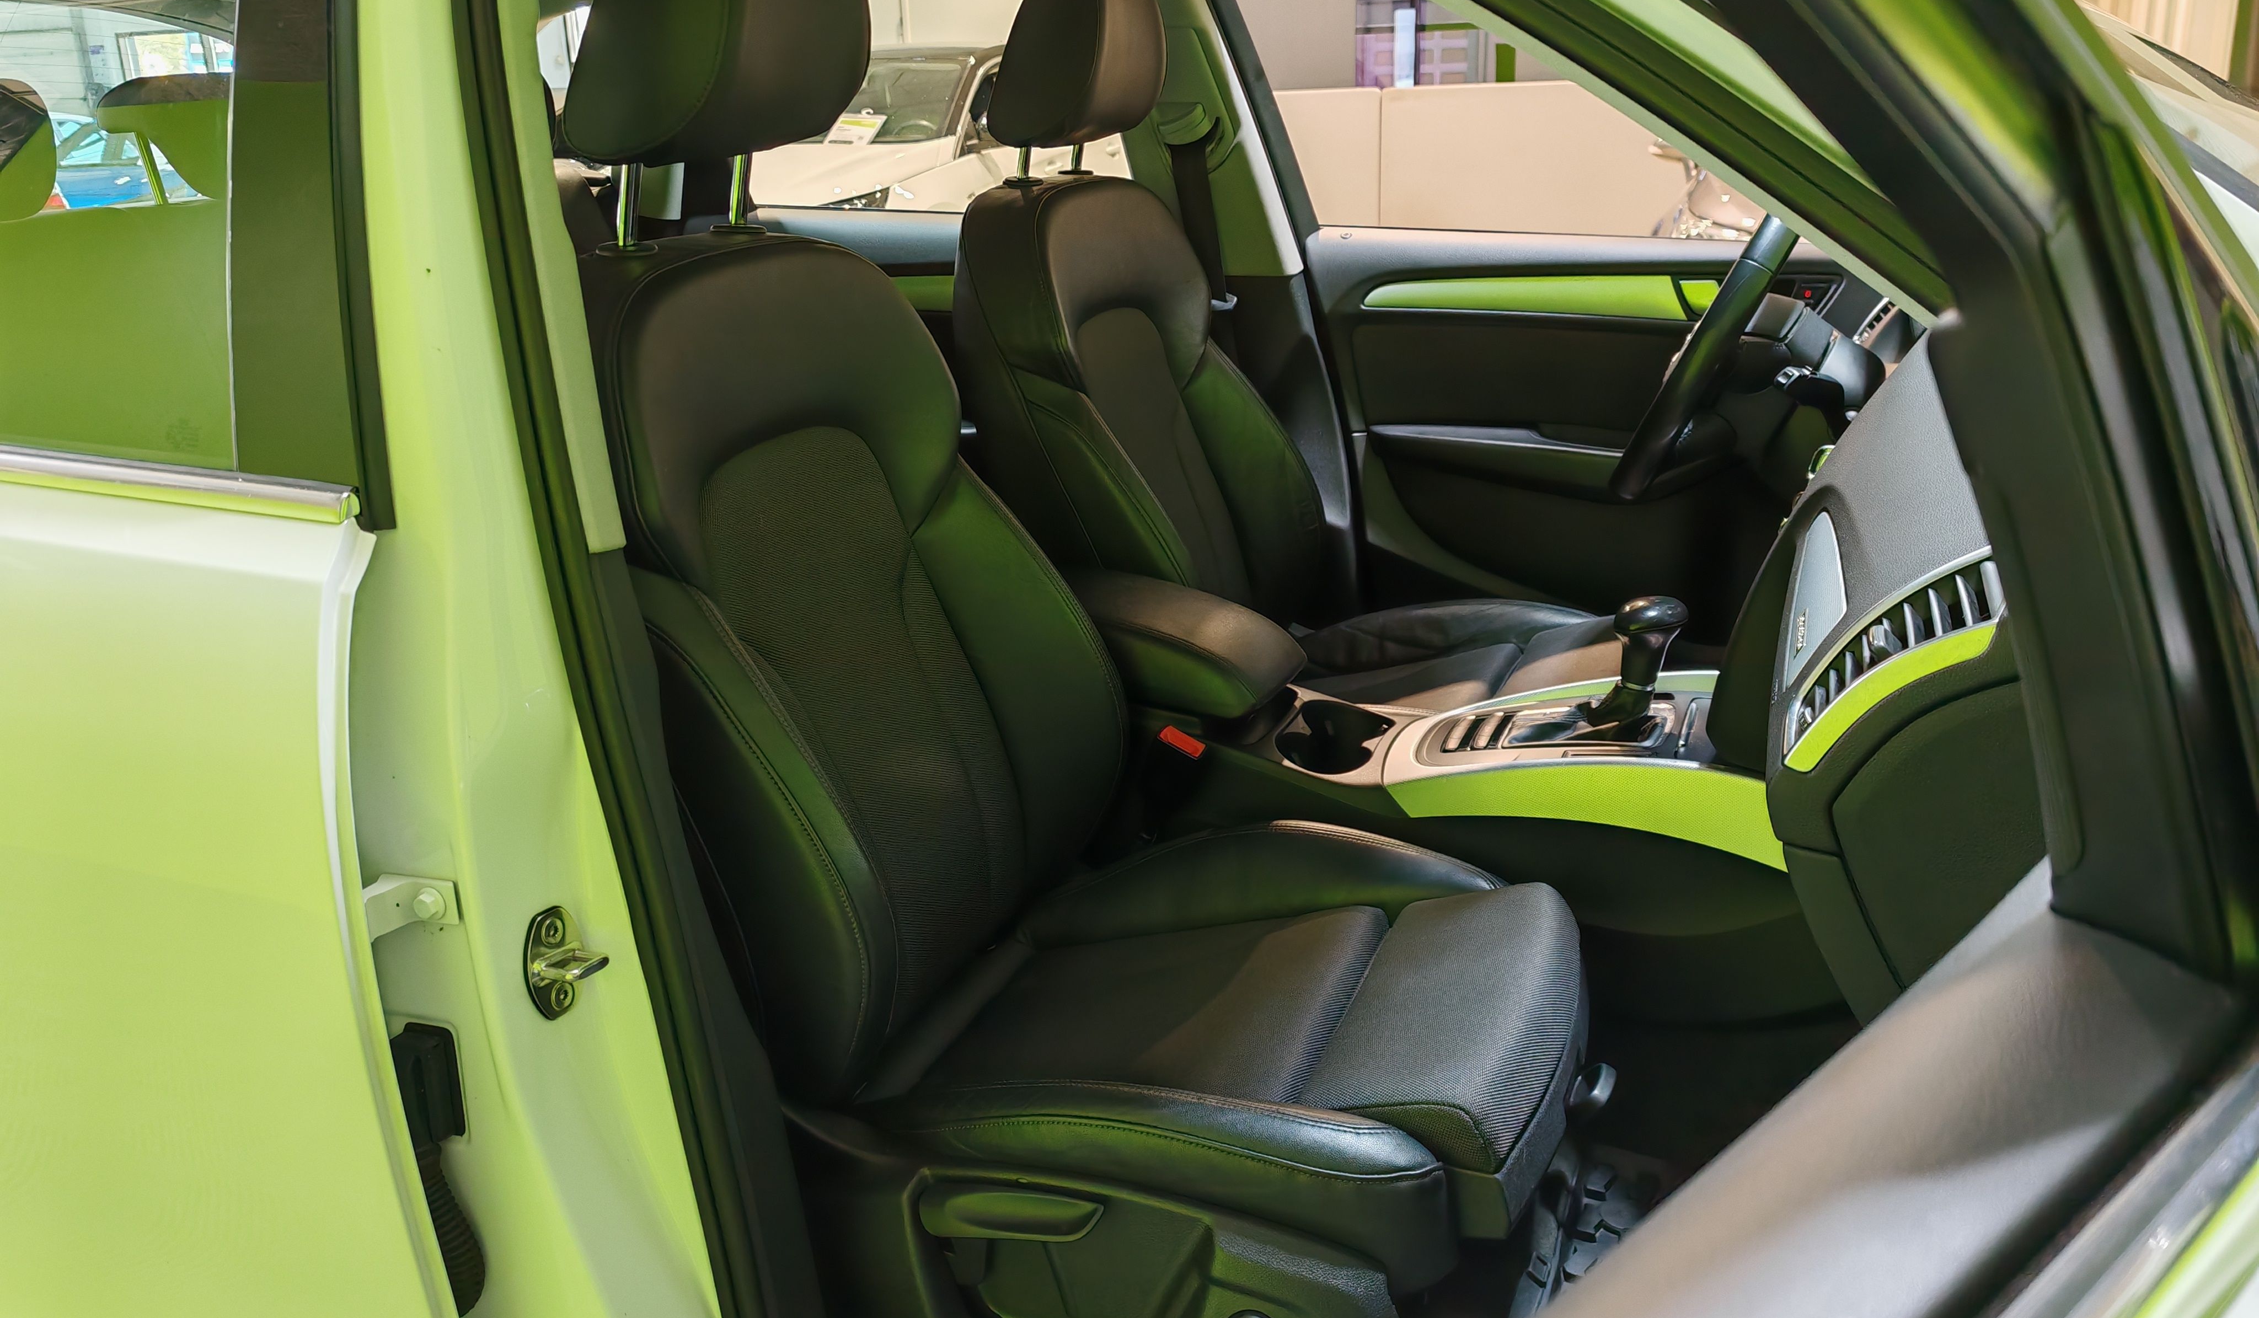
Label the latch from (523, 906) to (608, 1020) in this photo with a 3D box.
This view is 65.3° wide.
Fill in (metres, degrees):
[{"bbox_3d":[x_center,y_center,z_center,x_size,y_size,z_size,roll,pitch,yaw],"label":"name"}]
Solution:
[{"bbox_3d":[-0.336,0.182,1.054,0.034,0.064,0.040,9,21,30],"label":"latch"}]

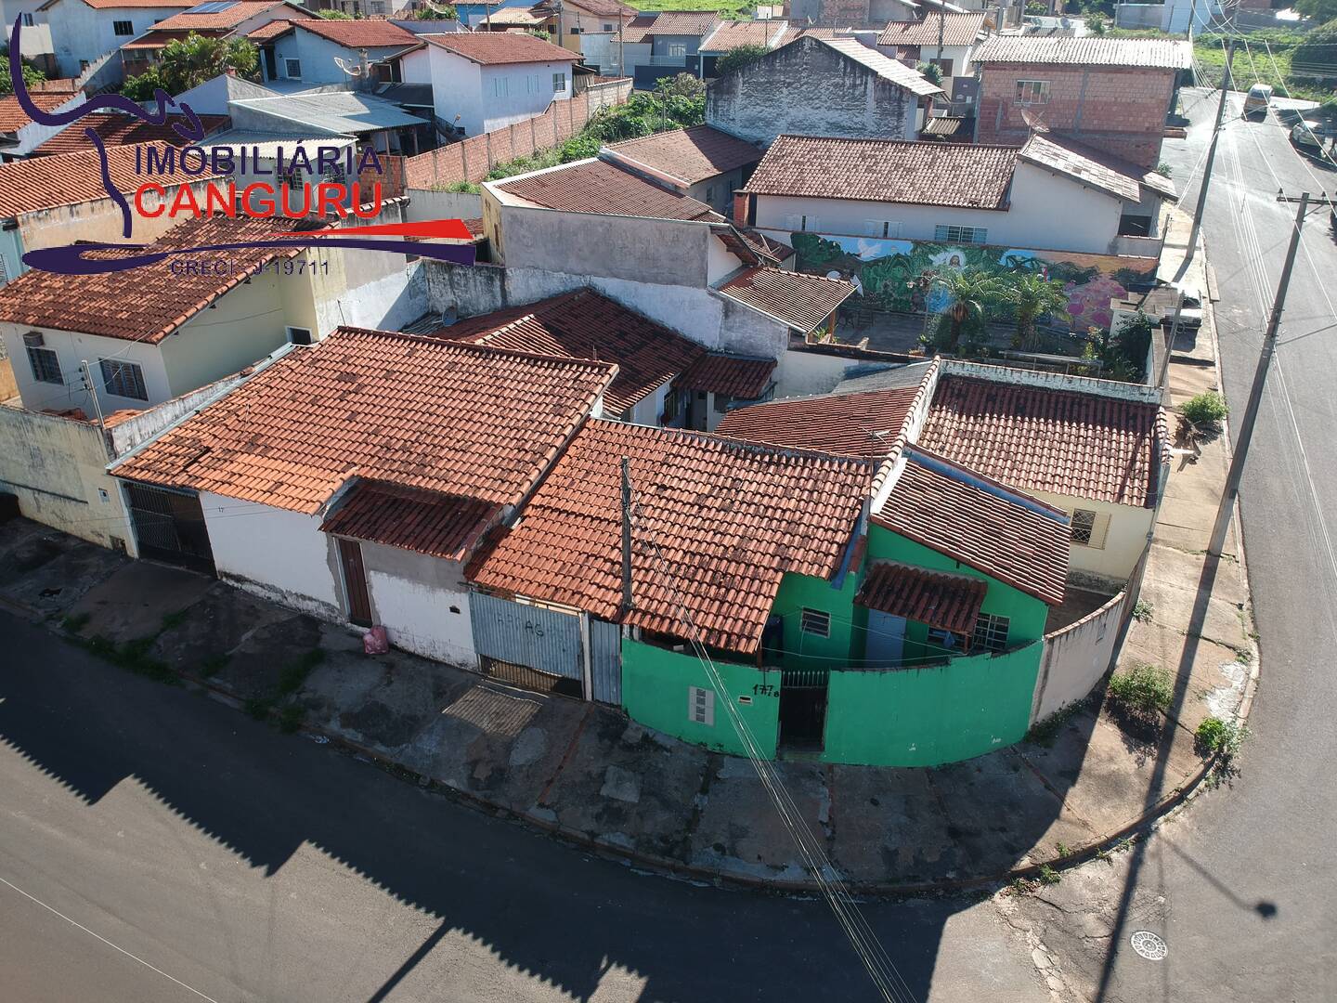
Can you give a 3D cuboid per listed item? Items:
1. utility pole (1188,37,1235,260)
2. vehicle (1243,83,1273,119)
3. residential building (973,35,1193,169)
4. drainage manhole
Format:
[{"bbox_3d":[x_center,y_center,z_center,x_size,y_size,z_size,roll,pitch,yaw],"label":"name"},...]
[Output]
[{"bbox_3d":[23.725,-15.283,42.349,0.300,9.045,0.300,9,27,23],"label":"utility pole"},{"bbox_3d":[46.763,-32.062,76.902,1.700,1.560,4.100,11,33,22],"label":"vehicle"},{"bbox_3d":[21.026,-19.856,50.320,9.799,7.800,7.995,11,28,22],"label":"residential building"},{"bbox_3d":[7.584,7.033,15.249,0.610,0.050,0.610,11,28,22],"label":"drainage manhole"}]

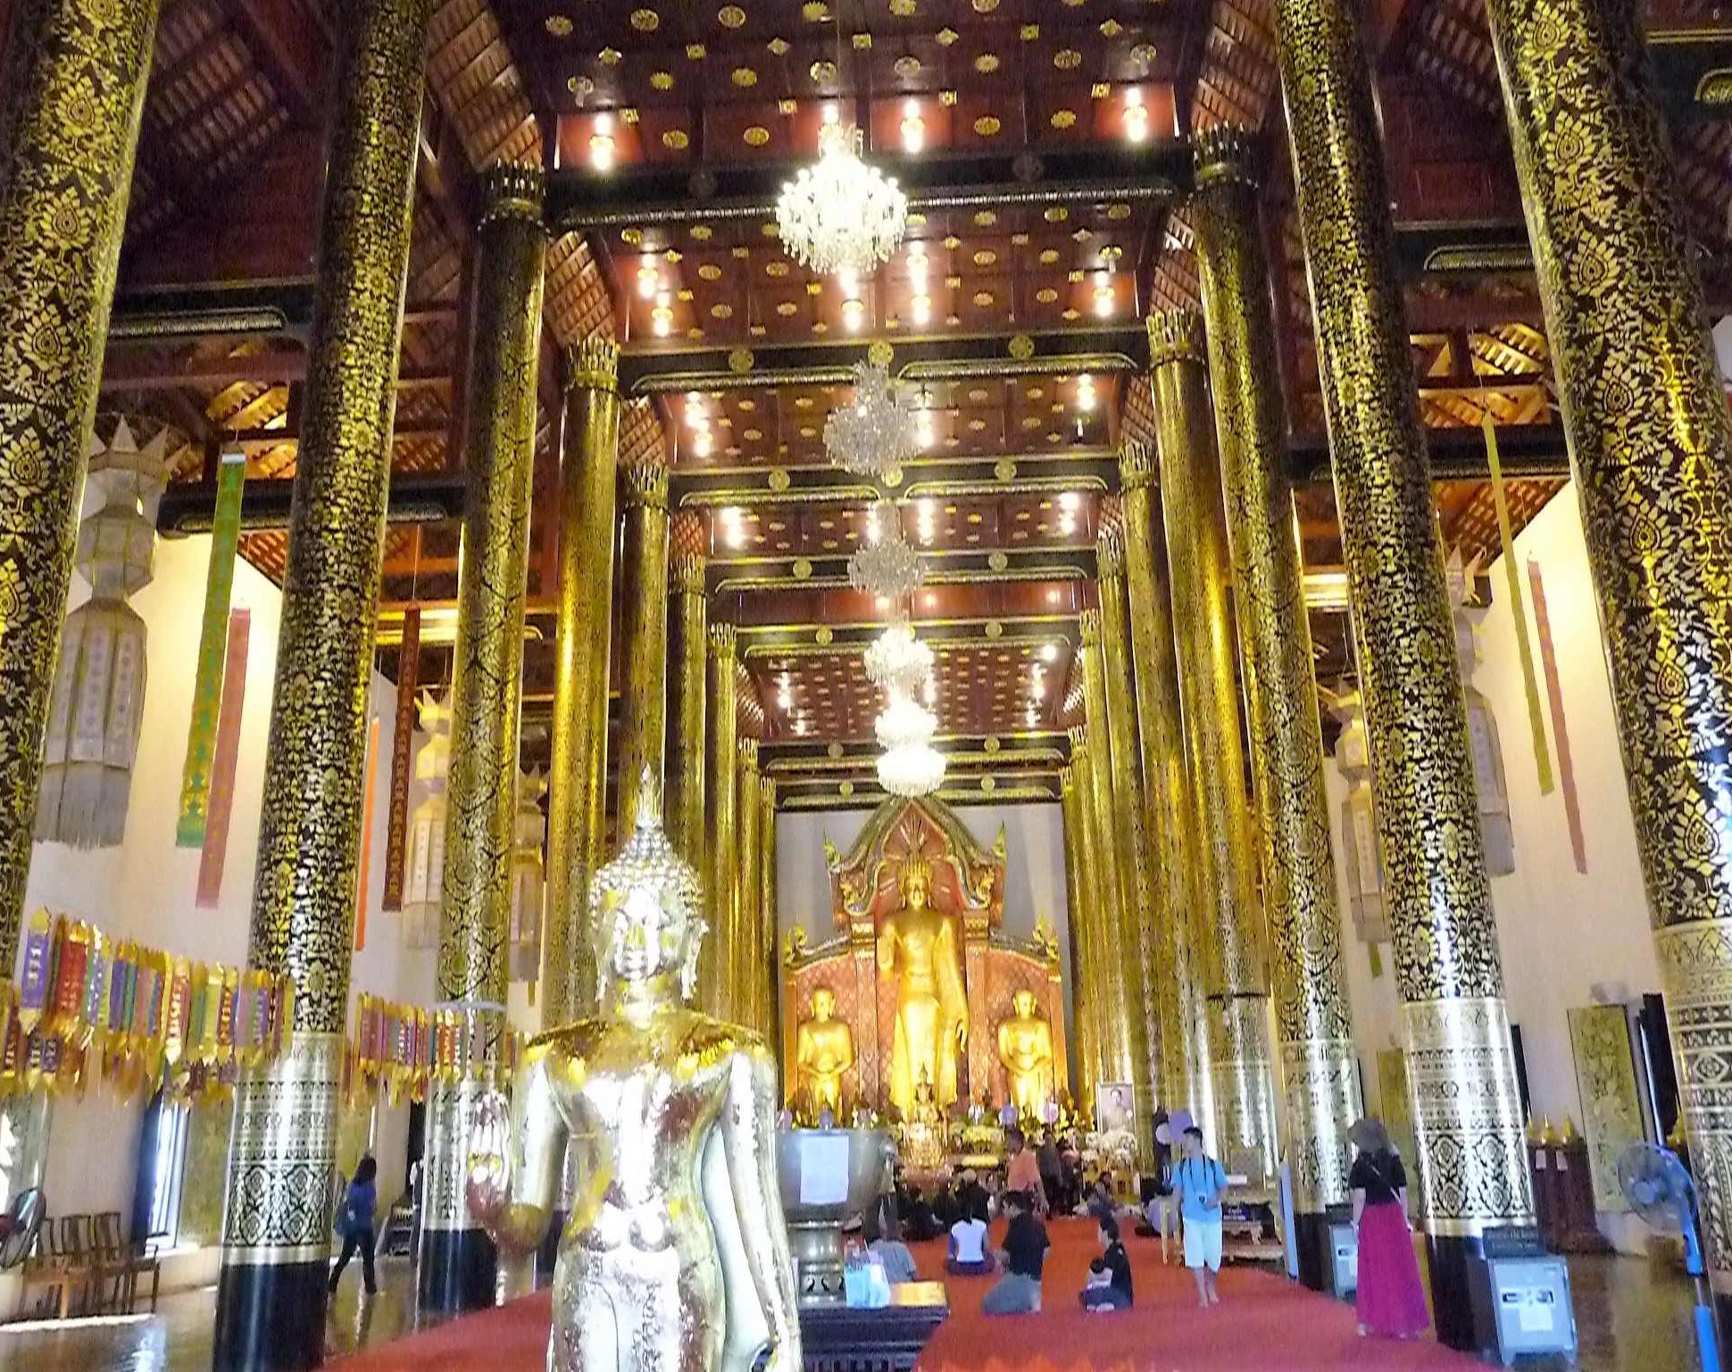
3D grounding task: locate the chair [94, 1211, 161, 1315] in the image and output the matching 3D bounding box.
[{"bbox_3d":[-8.267,6.427,16.516,0.570,1.040,0.530,-2,-17,3],"label":"chair"}]

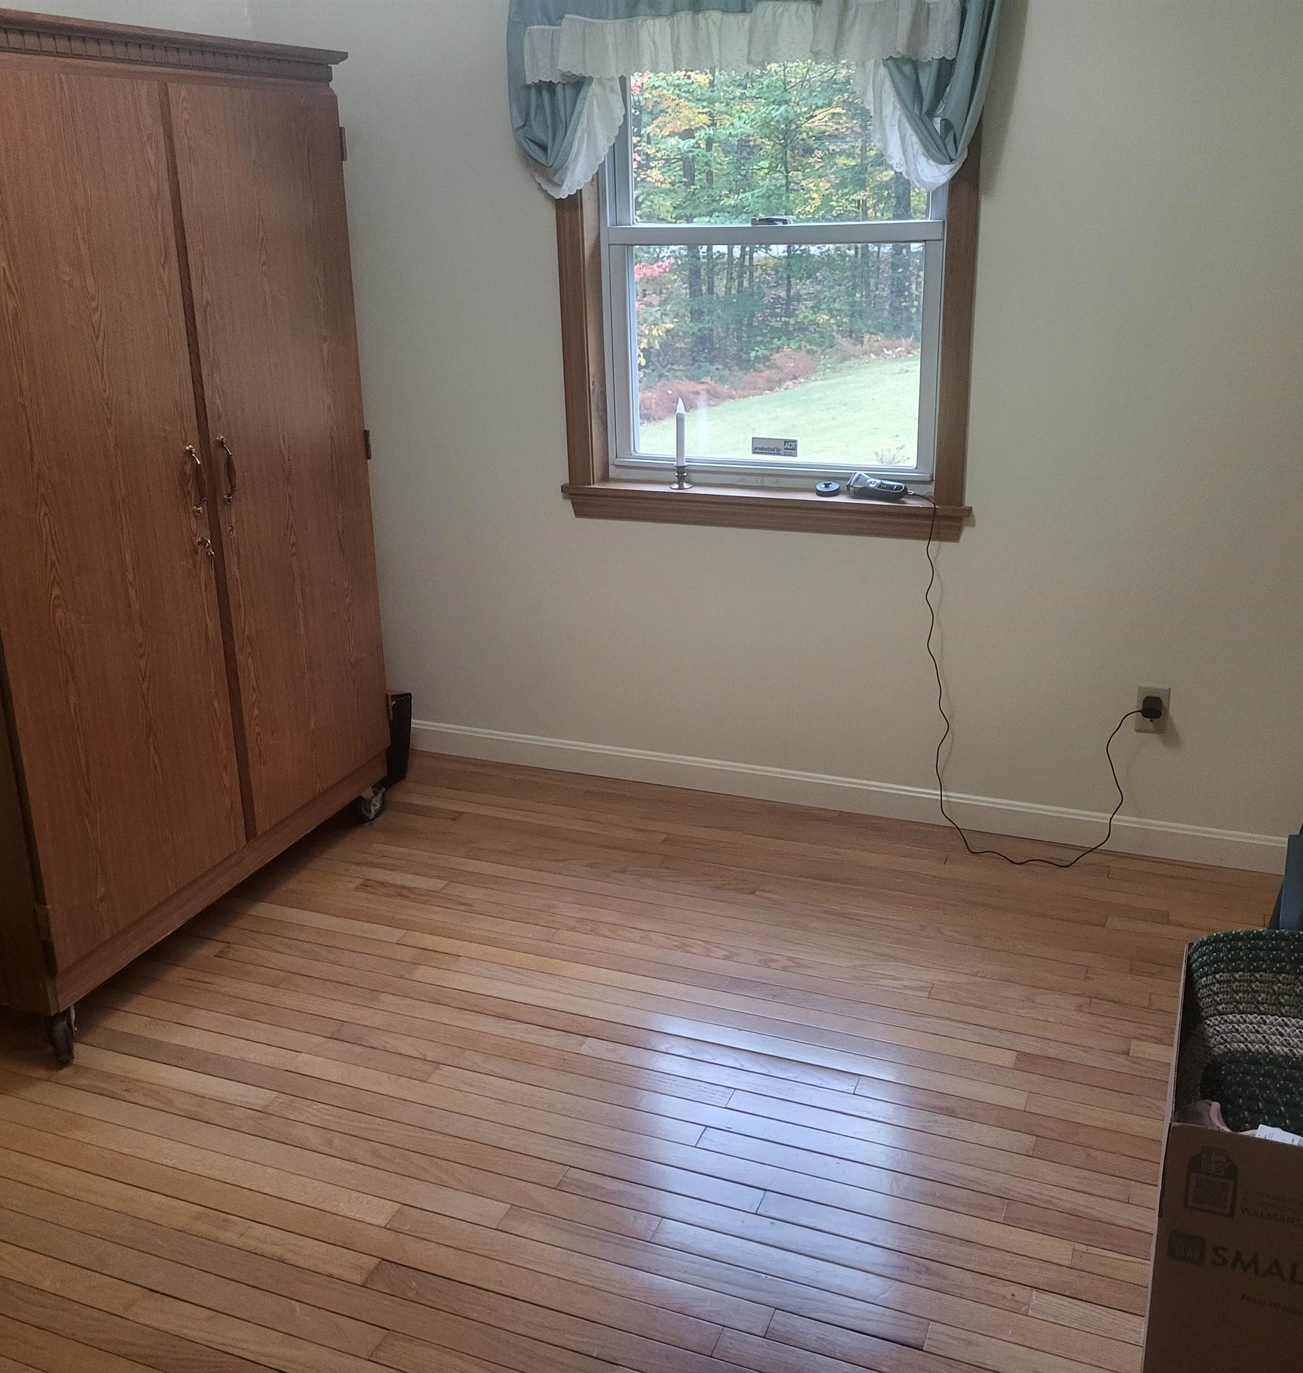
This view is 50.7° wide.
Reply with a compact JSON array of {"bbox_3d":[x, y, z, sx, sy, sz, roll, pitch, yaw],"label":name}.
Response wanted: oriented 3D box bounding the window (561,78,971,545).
[{"bbox_3d":[0.257,-1.013,3.206,1.050,1.298,0.140,7,21,21],"label":"window"}]

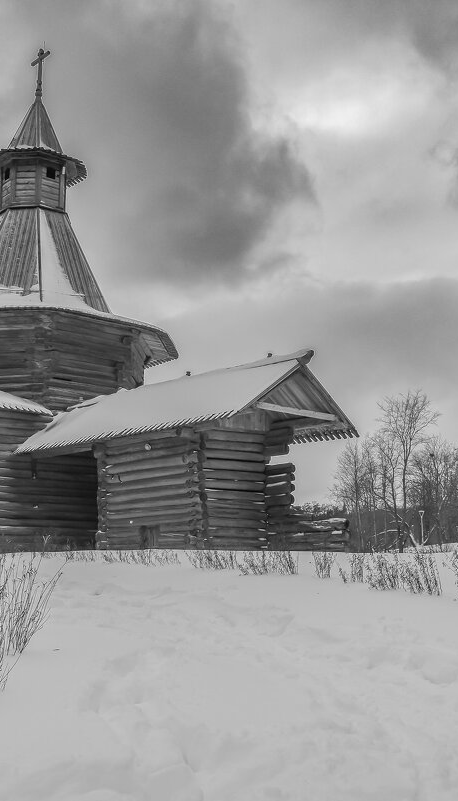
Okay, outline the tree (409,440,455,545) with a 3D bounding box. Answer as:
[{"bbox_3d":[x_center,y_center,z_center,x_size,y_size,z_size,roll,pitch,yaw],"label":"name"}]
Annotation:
[{"bbox_3d":[15.268,7.037,65.742,3.500,8.030,3.330,-1,-10,0],"label":"tree"}]

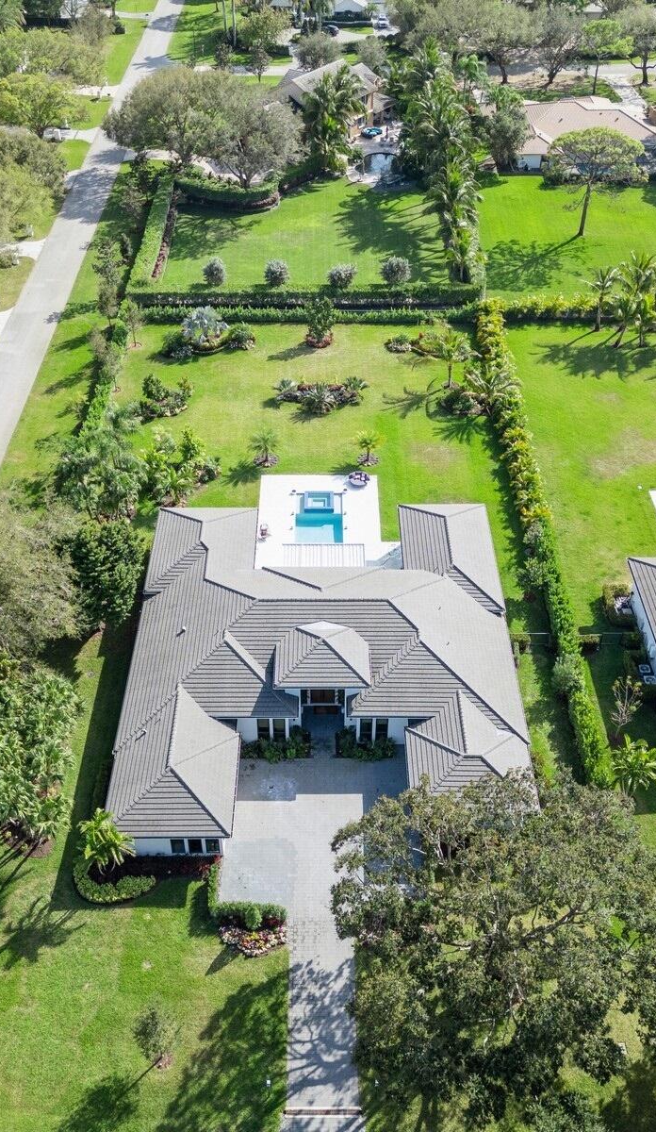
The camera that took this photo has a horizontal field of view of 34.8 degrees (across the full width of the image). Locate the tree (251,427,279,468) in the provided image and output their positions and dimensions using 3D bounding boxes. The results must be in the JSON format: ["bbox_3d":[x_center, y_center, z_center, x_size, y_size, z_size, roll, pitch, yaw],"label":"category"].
[{"bbox_3d":[-6.051,-11.400,100.739,2.723,3.026,2.723,0,41,0],"label":"tree"}]

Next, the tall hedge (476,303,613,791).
[{"bbox_3d":[18.356,-7.456,96.817,2.622,2.219,69.892,0,41,0],"label":"tall hedge"}]

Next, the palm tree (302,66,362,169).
[{"bbox_3d":[0.403,-65.879,155.878,8.068,12.909,8.068,0,41,0],"label":"palm tree"}]

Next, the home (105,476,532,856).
[{"bbox_3d":[-0.303,4.073,79.712,28.239,7.261,37.619,0,41,0],"label":"home"}]

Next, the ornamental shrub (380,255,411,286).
[{"bbox_3d":[8.421,-36.535,129.269,3.631,3.530,3.631,0,41,0],"label":"ornamental shrub"}]

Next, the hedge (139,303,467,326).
[{"bbox_3d":[-2.421,-29.375,122.263,39.132,1.916,1.513,0,41,0],"label":"hedge"}]

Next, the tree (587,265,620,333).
[{"bbox_3d":[31.265,-30.125,119.206,3.833,7.060,3.833,0,41,0],"label":"tree"}]

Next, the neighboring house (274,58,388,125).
[{"bbox_3d":[0.504,-76.776,171.796,14.120,8.472,16.137,27,48,27],"label":"neighboring house"}]

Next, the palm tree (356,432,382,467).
[{"bbox_3d":[3.900,-11.440,101.480,2.500,3.000,2.500,0,41,0],"label":"palm tree"}]

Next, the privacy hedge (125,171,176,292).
[{"bbox_3d":[-23.400,-45.520,141.950,2.600,1.900,37.000,-1,41,-1],"label":"privacy hedge"}]

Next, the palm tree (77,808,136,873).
[{"bbox_3d":[-14.120,18.051,65.938,3.631,4.236,3.631,0,41,0],"label":"palm tree"}]

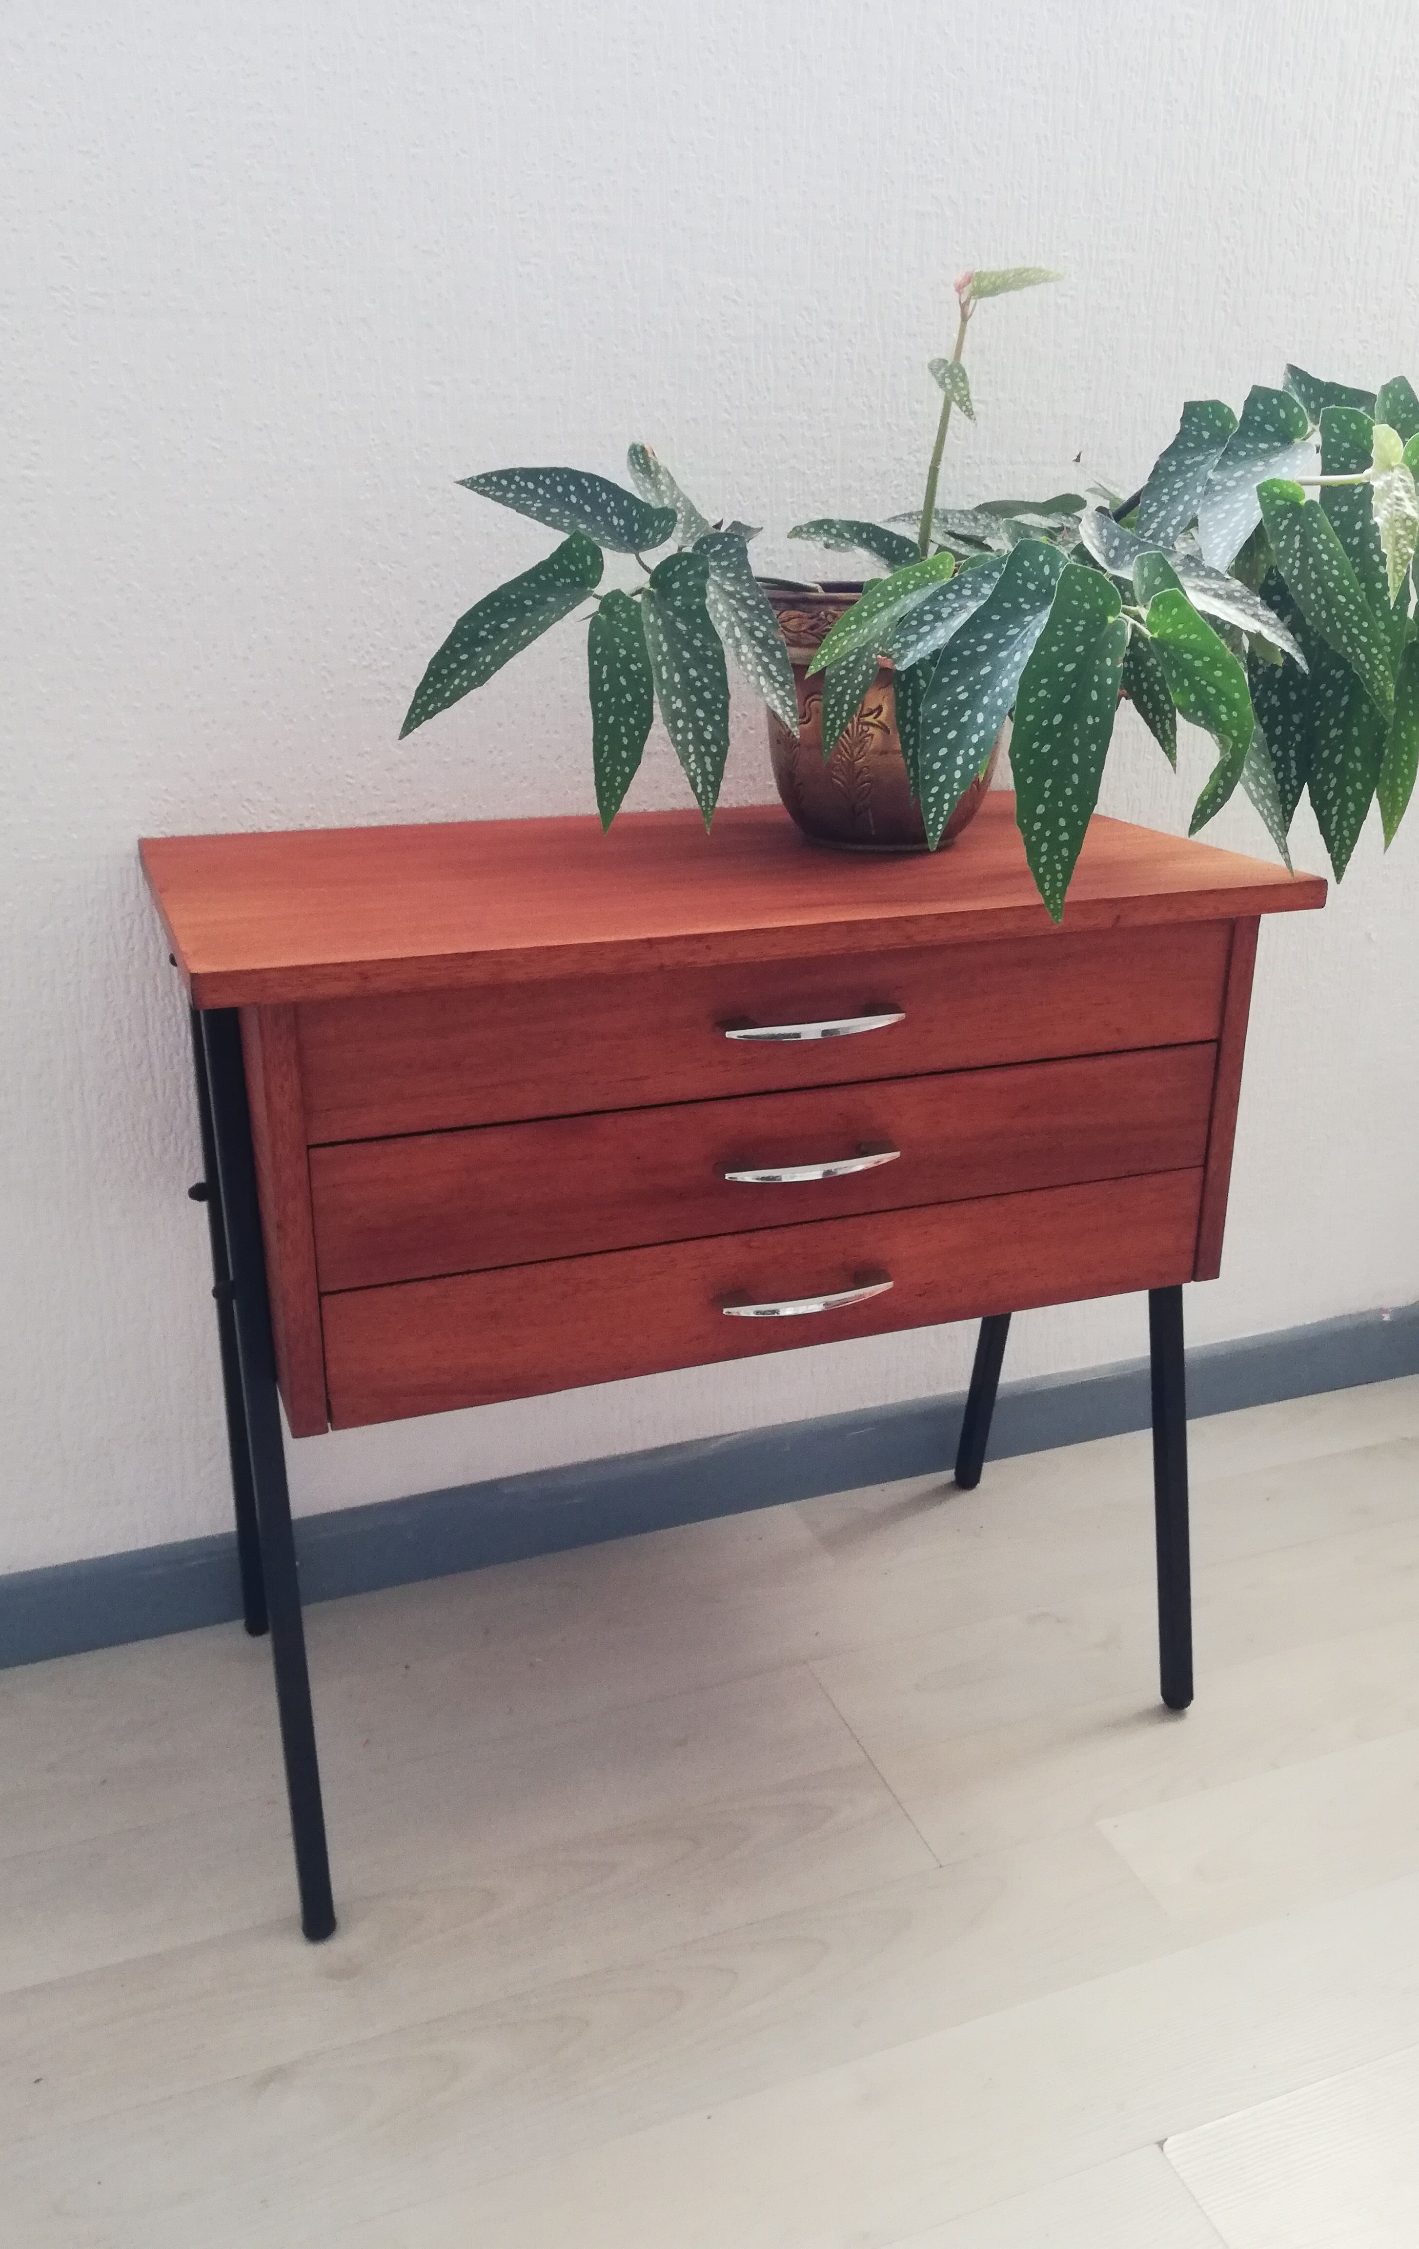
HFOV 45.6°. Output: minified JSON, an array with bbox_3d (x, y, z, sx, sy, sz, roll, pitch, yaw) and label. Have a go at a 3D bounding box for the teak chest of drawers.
[{"bbox_3d":[-0.002,0.109,1.058,0.595,0.553,0.338,-7,21,-20],"label":"teak chest of drawers"}]

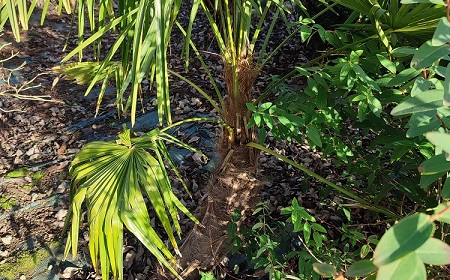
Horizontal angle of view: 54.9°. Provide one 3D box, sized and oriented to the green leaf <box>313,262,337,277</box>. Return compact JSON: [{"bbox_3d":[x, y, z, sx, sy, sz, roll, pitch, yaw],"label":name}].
[{"bbox_3d":[0.195,0.255,0.850,0.047,0.015,0.028,12,55,17],"label":"green leaf"}]

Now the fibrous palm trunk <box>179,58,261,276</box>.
[{"bbox_3d":[-0.021,0.097,1.420,0.200,0.740,0.200,7,30,-5],"label":"fibrous palm trunk"}]

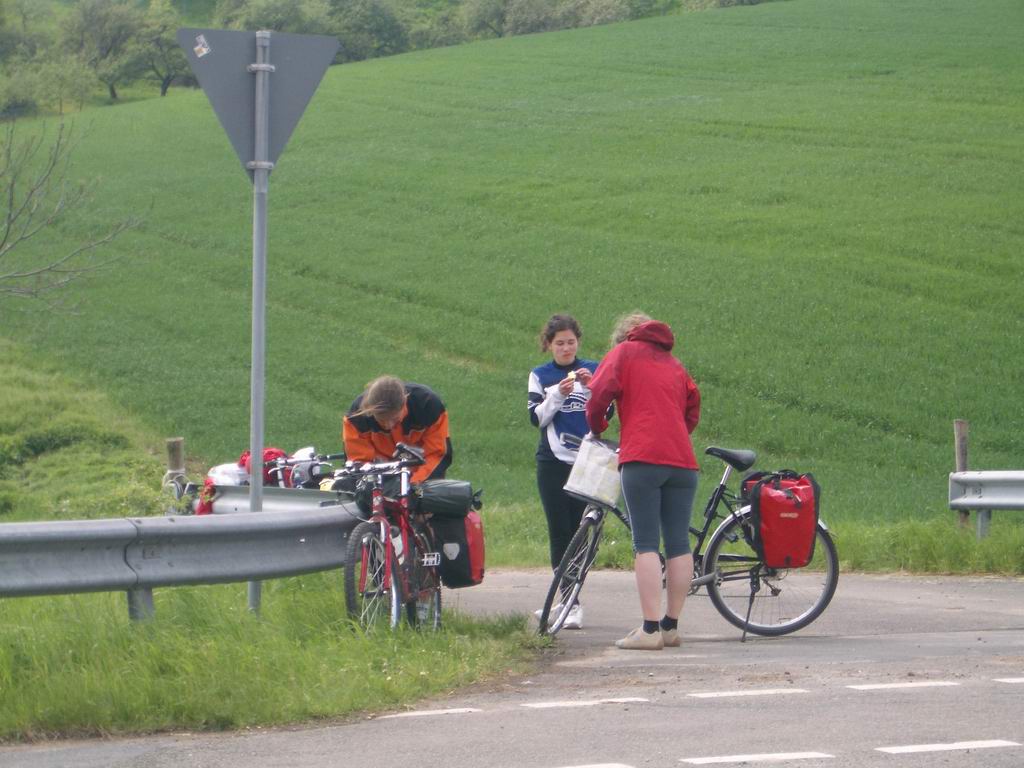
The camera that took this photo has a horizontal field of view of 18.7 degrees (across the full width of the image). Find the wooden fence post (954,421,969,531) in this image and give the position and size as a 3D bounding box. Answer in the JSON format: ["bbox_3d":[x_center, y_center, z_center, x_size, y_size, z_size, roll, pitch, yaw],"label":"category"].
[{"bbox_3d":[3.825,0.854,26.400,0.110,1.080,0.110,-1,-1,0],"label":"wooden fence post"}]

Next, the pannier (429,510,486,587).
[{"bbox_3d":[-0.267,0.816,15.500,0.190,0.420,0.300,0,-1,15],"label":"pannier"}]

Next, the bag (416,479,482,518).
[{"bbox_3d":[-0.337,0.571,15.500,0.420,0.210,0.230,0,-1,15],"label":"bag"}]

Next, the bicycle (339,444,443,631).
[{"bbox_3d":[-0.548,0.819,15.000,0.550,1.050,1.700,0,-1,14],"label":"bicycle"}]

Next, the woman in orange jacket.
[{"bbox_3d":[-0.590,0.657,16.000,0.580,1.400,0.700,0,-1,2],"label":"woman in orange jacket"}]

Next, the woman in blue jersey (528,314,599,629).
[{"bbox_3d":[0.311,0.473,16.800,0.450,1.690,0.400,0,-1,-6],"label":"woman in blue jersey"}]

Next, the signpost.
[{"bbox_3d":[-1.232,-0.231,15.100,0.850,2.970,0.100,1,-1,-23],"label":"signpost"}]

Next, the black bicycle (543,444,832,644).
[{"bbox_3d":[0.920,0.801,16.200,1.570,1.030,0.620,0,-1,-2],"label":"black bicycle"}]

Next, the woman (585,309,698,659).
[{"bbox_3d":[0.660,0.490,15.600,0.540,1.690,0.480,1,-1,-25],"label":"woman"}]

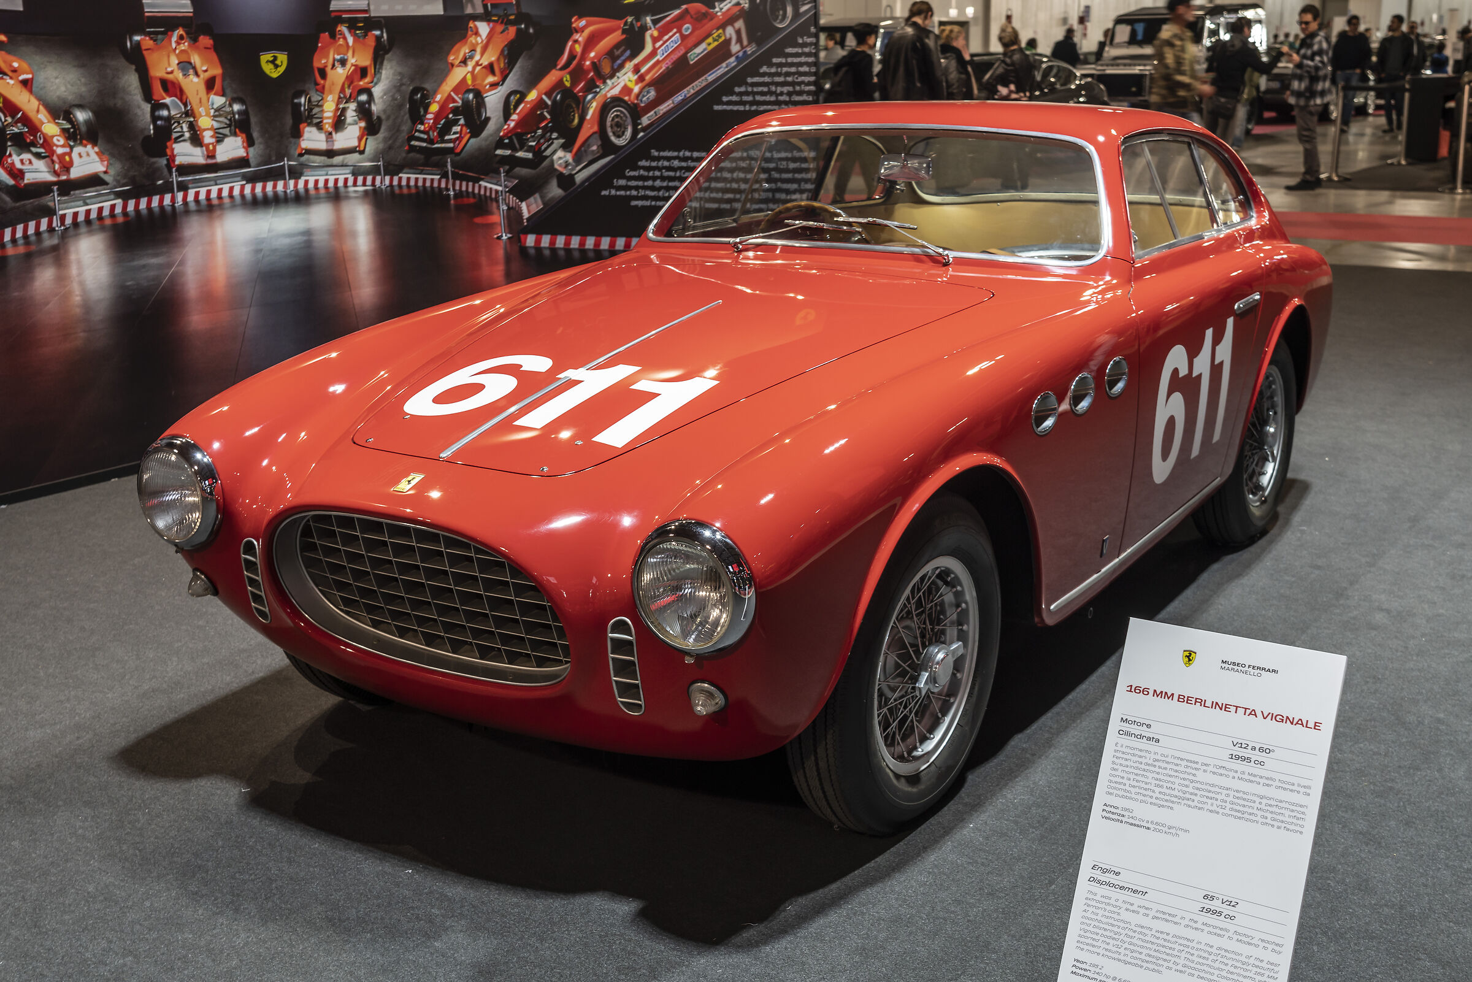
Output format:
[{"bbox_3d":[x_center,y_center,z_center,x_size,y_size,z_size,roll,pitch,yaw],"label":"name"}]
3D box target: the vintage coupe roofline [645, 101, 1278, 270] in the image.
[{"bbox_3d":[0.717,-0.960,4.852,1.360,0.410,1.650,8,18,32],"label":"vintage coupe roofline"}]

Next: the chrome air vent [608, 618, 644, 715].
[{"bbox_3d":[-0.184,0.304,2.846,0.056,0.190,0.035,6,22,27],"label":"chrome air vent"}]

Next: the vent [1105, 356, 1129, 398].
[{"bbox_3d":[0.897,-0.271,3.885,0.035,0.097,0.097,9,18,40],"label":"vent"}]

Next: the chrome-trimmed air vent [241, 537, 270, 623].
[{"bbox_3d":[-0.978,0.187,3.354,0.056,0.190,0.035,11,24,38],"label":"chrome-trimmed air vent"}]

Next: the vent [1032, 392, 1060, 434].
[{"bbox_3d":[0.663,-0.169,3.543,0.035,0.097,0.097,10,19,42],"label":"vent"}]

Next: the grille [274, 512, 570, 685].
[{"bbox_3d":[-0.592,0.199,3.073,0.735,0.305,0.110,8,24,32],"label":"grille"}]

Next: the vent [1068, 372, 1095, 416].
[{"bbox_3d":[0.781,-0.221,3.716,0.035,0.097,0.097,10,18,41],"label":"vent"}]

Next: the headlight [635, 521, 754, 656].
[{"bbox_3d":[-0.077,0.163,2.678,0.216,0.218,0.090,7,15,29],"label":"headlight"}]

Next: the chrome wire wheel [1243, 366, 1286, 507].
[{"bbox_3d":[1.576,-0.177,5.046,0.130,0.440,0.440,8,18,32],"label":"chrome wire wheel"}]

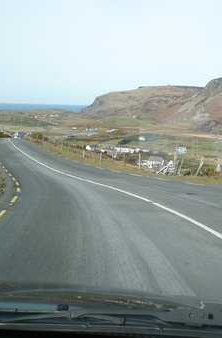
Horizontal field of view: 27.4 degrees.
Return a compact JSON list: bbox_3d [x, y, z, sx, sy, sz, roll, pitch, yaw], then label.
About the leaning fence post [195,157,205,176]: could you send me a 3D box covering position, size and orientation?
[{"bbox_3d":[4.936,-0.122,25.300,0.240,1.100,0.180,23,7,5],"label":"leaning fence post"}]

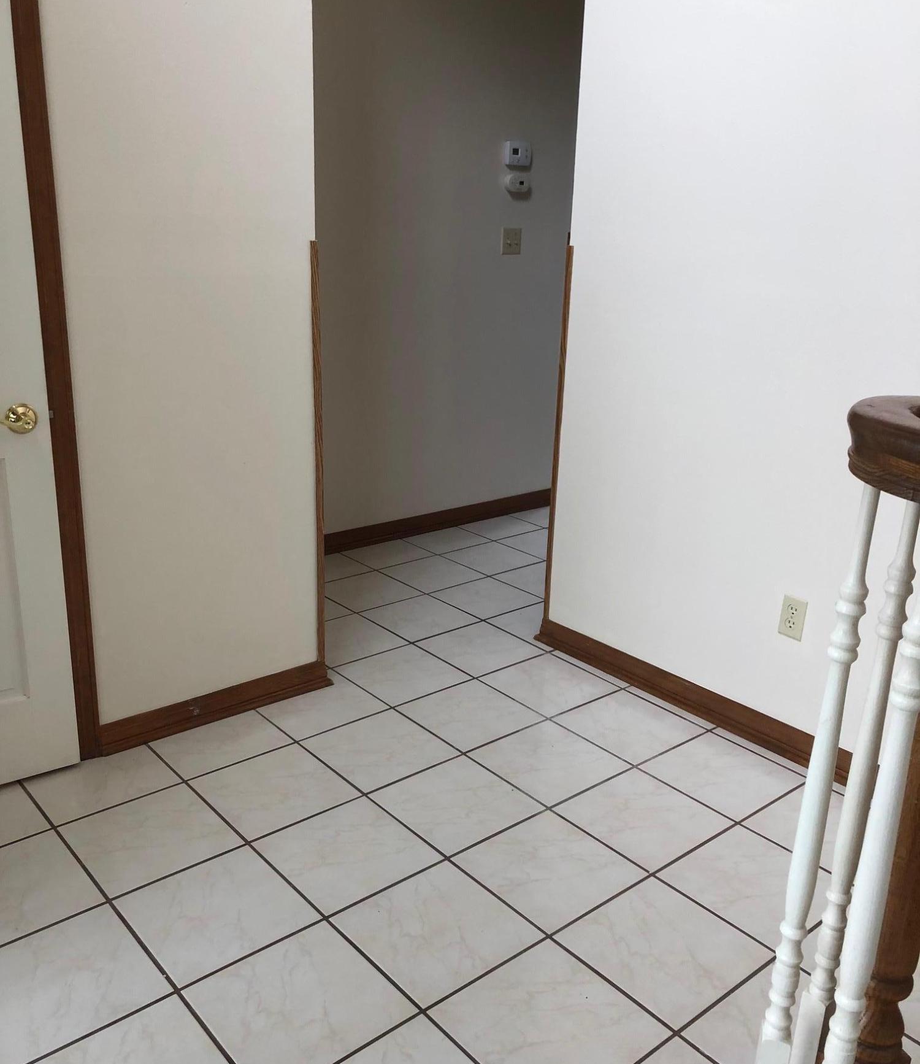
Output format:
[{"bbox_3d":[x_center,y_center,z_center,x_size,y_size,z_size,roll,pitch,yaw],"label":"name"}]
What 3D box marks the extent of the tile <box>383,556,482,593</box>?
[{"bbox_3d":[-0.110,0.177,4.072,0.324,0.010,0.324,-13,23,-39],"label":"tile"}]

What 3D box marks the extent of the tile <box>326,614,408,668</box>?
[{"bbox_3d":[-0.397,0.374,3.410,0.320,0.010,0.320,-13,23,-39],"label":"tile"}]

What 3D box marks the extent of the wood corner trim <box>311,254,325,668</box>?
[{"bbox_3d":[-0.421,-0.196,2.867,0.026,1.238,0.026,-13,23,-39],"label":"wood corner trim"}]

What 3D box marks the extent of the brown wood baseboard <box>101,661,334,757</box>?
[{"bbox_3d":[-0.676,0.491,2.861,0.721,0.087,0.026,-13,23,-38],"label":"brown wood baseboard"}]

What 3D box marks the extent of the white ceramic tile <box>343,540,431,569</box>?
[{"bbox_3d":[-0.308,0.099,4.270,0.320,0.010,0.268,-13,23,-39],"label":"white ceramic tile"}]

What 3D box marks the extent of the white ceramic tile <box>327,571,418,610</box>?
[{"bbox_3d":[-0.358,0.233,3.851,0.320,0.010,0.320,-13,23,-39],"label":"white ceramic tile"}]

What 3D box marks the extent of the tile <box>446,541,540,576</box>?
[{"bbox_3d":[0.137,0.118,4.282,0.324,0.010,0.324,-13,23,-39],"label":"tile"}]

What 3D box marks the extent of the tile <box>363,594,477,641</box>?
[{"bbox_3d":[-0.149,0.317,3.615,0.320,0.010,0.320,-13,23,-39],"label":"tile"}]

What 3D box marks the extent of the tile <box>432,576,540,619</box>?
[{"bbox_3d":[0.104,0.260,3.840,0.324,0.010,0.324,-13,23,-39],"label":"tile"}]

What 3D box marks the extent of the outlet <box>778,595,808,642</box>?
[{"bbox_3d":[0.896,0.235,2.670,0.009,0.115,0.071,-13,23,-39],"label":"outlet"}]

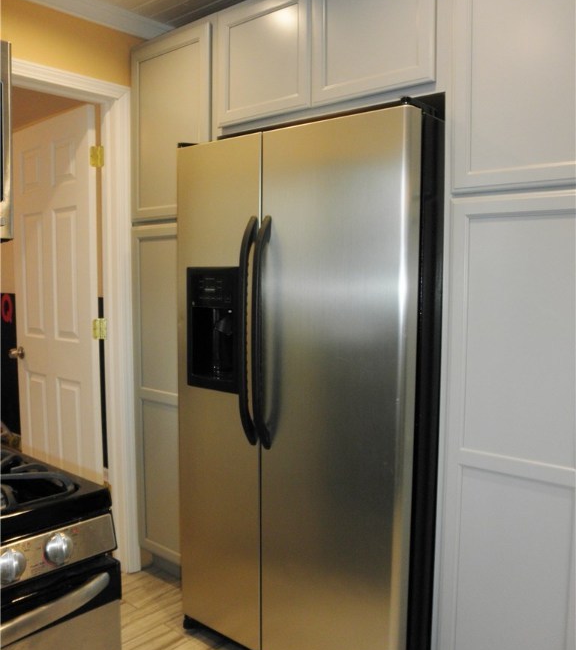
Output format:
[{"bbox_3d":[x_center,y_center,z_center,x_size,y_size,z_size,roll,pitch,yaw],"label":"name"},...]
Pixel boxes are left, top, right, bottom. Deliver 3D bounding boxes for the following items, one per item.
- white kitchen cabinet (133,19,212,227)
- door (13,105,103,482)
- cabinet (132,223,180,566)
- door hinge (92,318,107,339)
[{"bbox_3d":[-0.290,-0.804,2.696,0.513,0.726,0.580,5,7,40],"label":"white kitchen cabinet"},{"bbox_3d":[-1.111,0.068,2.962,0.805,2.032,0.035,5,7,45],"label":"door"},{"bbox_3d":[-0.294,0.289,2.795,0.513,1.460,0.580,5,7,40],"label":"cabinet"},{"bbox_3d":[-0.811,0.016,2.682,0.062,0.090,0.030,0,5,-4],"label":"door hinge"}]

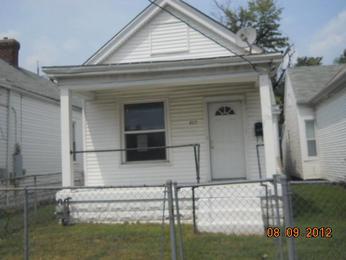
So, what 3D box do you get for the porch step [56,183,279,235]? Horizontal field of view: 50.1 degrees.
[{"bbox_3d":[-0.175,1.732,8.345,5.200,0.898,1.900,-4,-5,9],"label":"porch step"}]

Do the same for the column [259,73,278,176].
[{"bbox_3d":[2.106,-0.037,8.248,0.200,2.400,0.200,-4,-5,9],"label":"column"}]

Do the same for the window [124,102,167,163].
[{"bbox_3d":[-0.758,0.041,9.975,1.110,1.570,0.100,-4,-5,9],"label":"window"}]

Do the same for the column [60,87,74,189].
[{"bbox_3d":[-2.554,0.240,8.980,0.200,2.420,0.200,-4,-5,9],"label":"column"}]

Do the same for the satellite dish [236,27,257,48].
[{"bbox_3d":[1.715,-2.149,8.600,0.510,0.510,0.300,-7,-6,39],"label":"satellite dish"}]

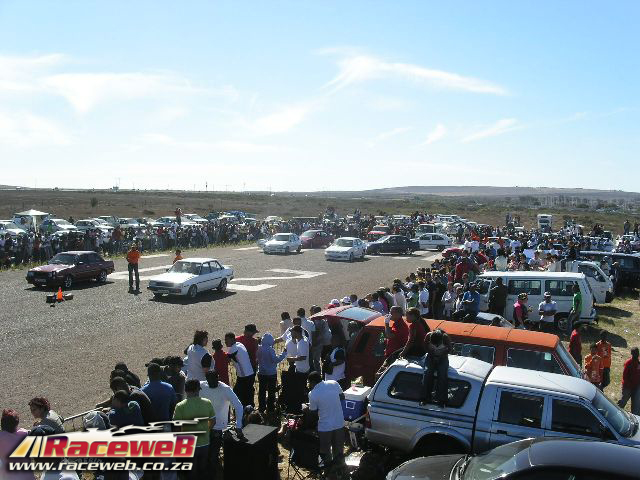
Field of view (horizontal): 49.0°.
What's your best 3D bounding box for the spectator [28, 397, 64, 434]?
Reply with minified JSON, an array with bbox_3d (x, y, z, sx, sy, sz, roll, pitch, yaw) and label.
[{"bbox_3d":[-3.236,2.673,8.354,0.320,1.640,0.480,-1,4,-15],"label":"spectator"}]

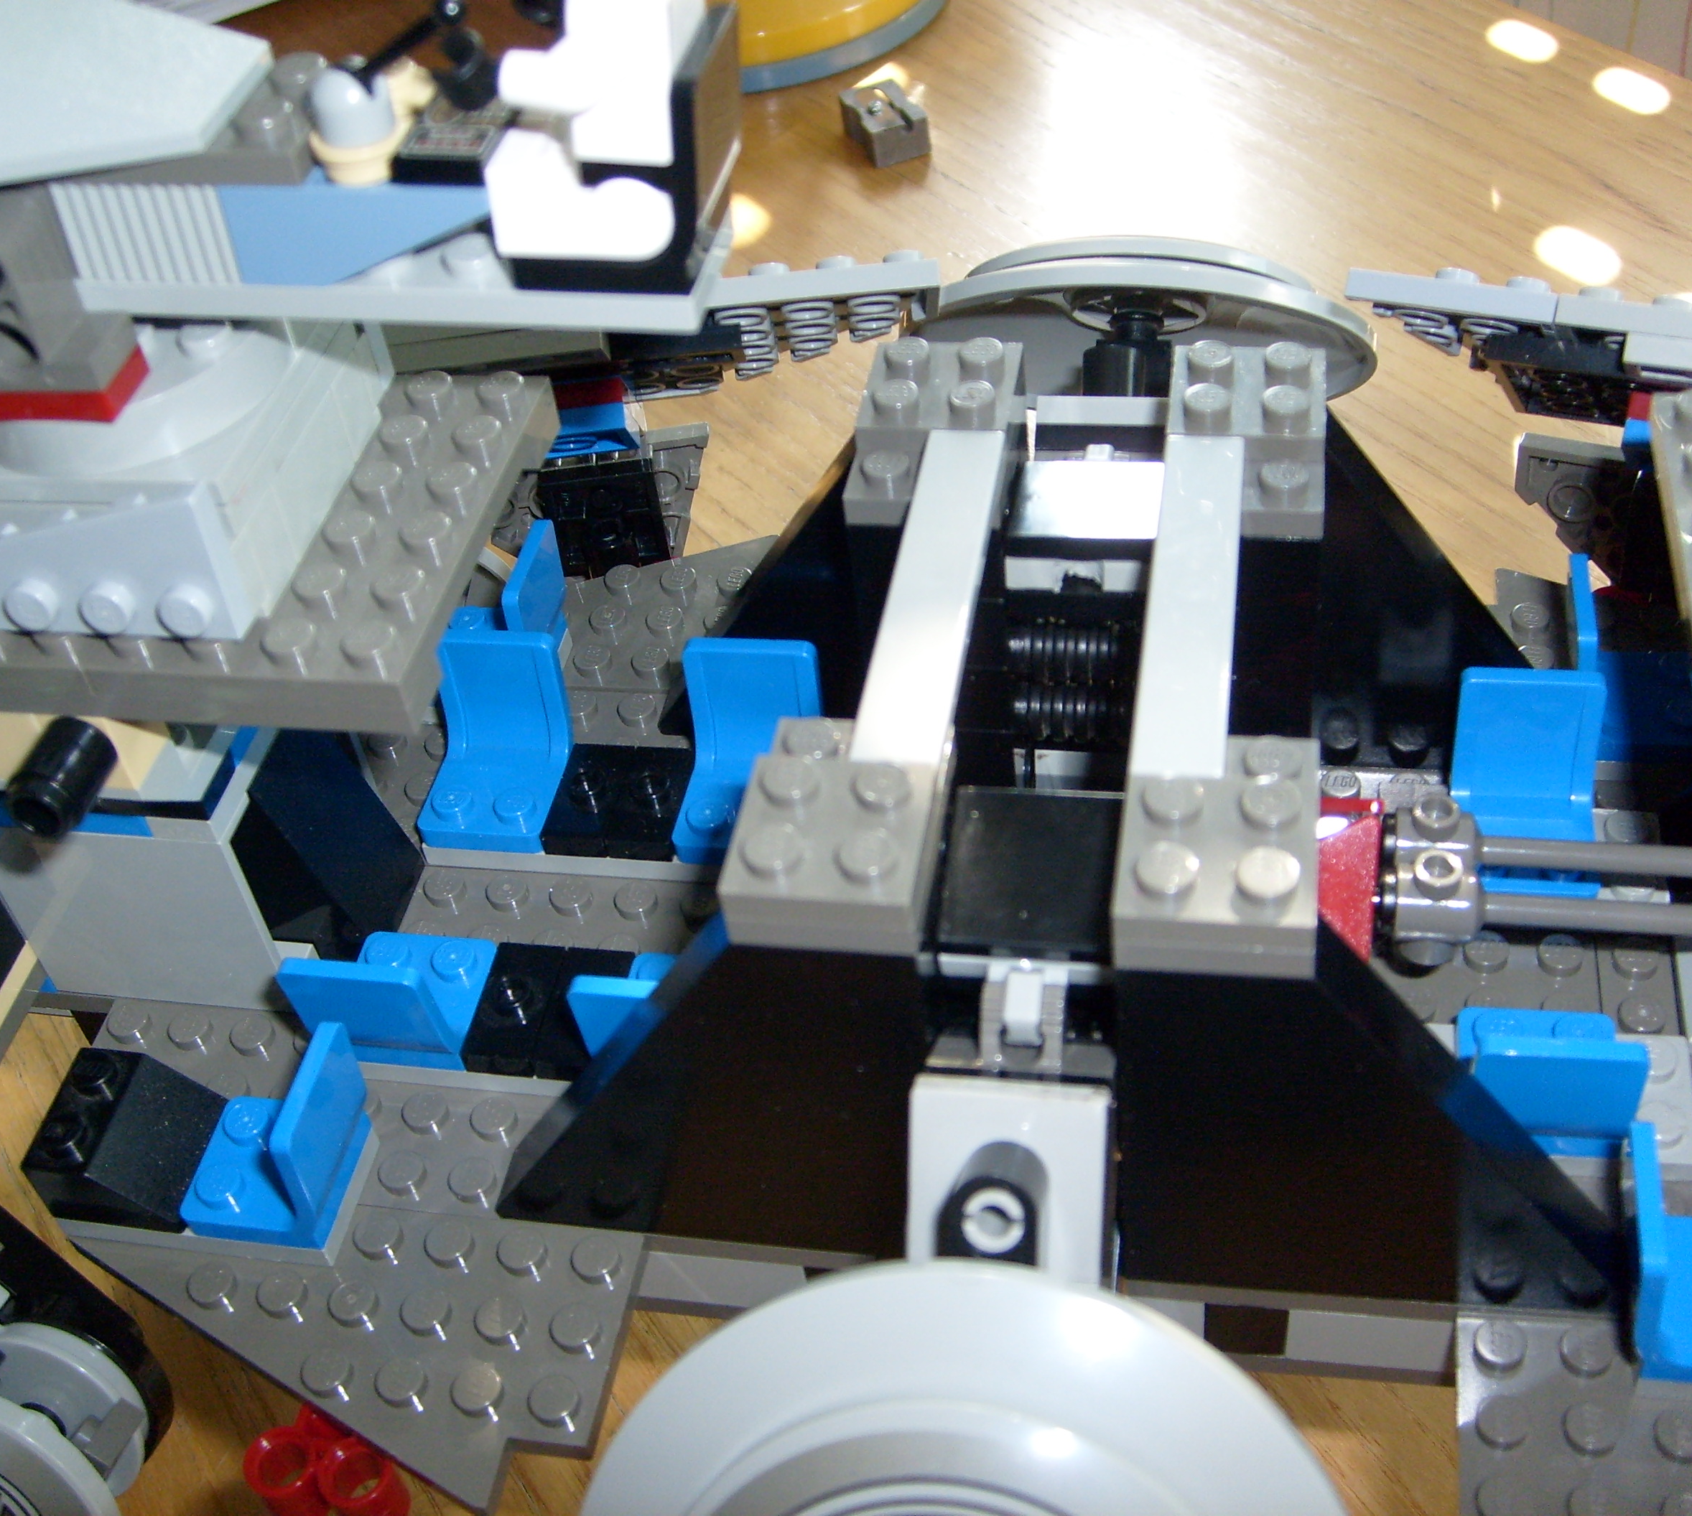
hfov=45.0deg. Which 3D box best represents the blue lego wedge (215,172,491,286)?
[{"bbox_3d":[-0.039,-0.048,0.176,0.024,0.010,0.011,4,43,11],"label":"blue lego wedge"}]

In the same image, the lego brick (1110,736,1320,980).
[{"bbox_3d":[0.031,0.006,0.170,0.016,0.008,0.024,3,45,12],"label":"lego brick"}]

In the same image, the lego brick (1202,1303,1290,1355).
[{"bbox_3d":[0.040,0.054,0.205,0.008,0.010,0.008,3,45,12],"label":"lego brick"}]

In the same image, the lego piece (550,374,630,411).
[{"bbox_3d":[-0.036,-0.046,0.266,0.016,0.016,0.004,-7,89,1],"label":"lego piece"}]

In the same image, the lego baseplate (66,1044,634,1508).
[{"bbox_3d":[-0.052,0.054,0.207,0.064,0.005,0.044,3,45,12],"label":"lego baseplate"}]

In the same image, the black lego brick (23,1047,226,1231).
[{"bbox_3d":[-0.075,0.040,0.214,0.016,0.011,0.016,3,45,12],"label":"black lego brick"}]

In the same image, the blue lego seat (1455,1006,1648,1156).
[{"bbox_3d":[0.068,0.028,0.198,0.016,0.019,0.019,3,45,12],"label":"blue lego seat"}]

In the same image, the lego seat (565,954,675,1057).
[{"bbox_3d":[-0.018,0.024,0.214,0.016,0.018,0.019,3,45,12],"label":"lego seat"}]

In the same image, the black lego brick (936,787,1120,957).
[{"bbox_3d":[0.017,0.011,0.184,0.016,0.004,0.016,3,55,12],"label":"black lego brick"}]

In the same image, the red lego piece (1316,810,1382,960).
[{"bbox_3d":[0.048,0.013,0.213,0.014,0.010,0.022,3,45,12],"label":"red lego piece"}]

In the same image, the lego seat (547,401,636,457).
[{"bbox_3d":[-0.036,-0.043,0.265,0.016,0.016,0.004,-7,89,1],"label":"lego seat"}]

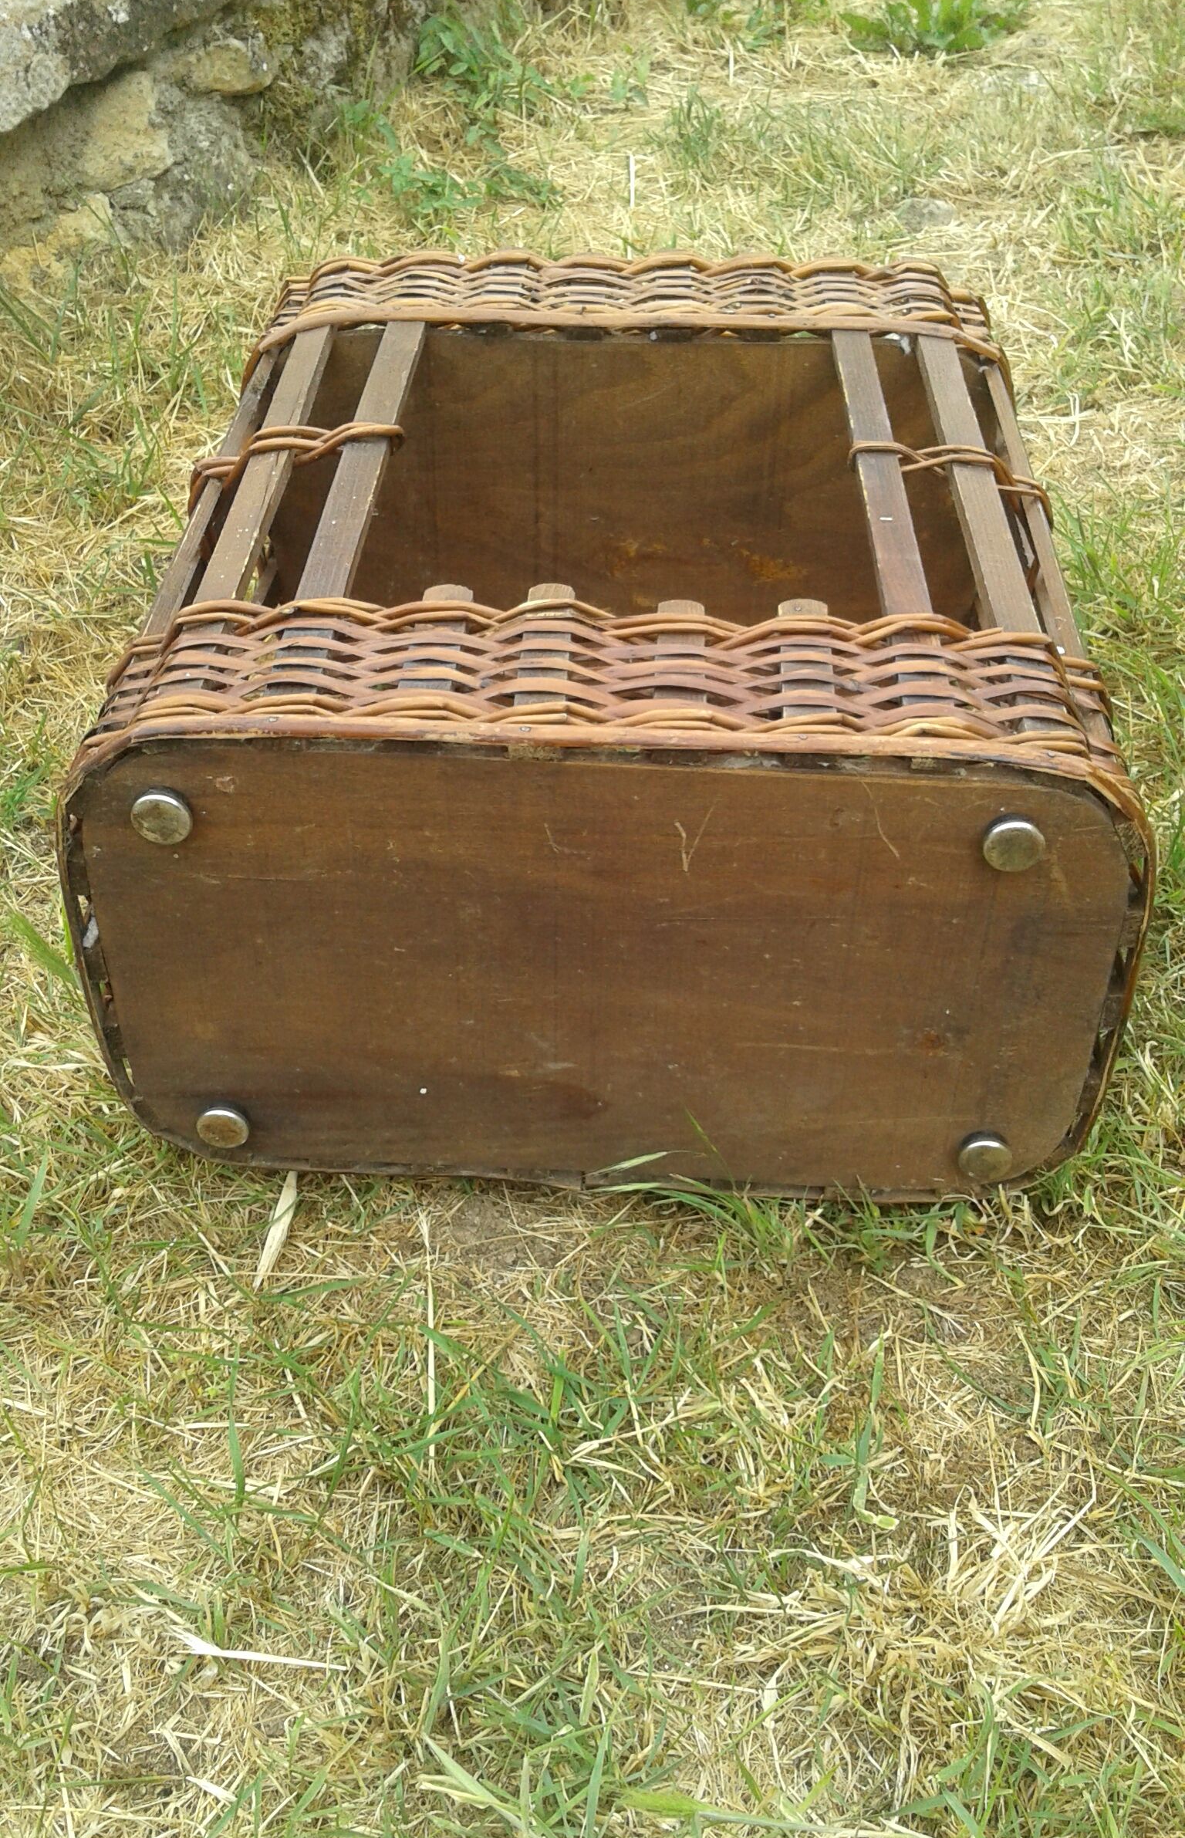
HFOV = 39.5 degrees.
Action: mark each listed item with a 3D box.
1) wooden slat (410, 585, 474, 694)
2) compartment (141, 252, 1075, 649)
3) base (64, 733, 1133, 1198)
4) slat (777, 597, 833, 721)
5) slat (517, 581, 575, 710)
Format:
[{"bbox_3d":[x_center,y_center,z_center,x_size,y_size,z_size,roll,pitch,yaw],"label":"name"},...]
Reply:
[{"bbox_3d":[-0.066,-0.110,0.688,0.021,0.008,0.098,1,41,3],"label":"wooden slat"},{"bbox_3d":[0.015,-0.164,0.946,0.425,0.268,0.450,1,41,3],"label":"compartment"},{"bbox_3d":[0.005,0.028,0.726,0.433,0.248,0.015,1,39,3],"label":"base"},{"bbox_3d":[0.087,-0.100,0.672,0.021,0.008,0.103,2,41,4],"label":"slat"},{"bbox_3d":[-0.020,-0.108,0.683,0.021,0.008,0.107,1,41,3],"label":"slat"}]

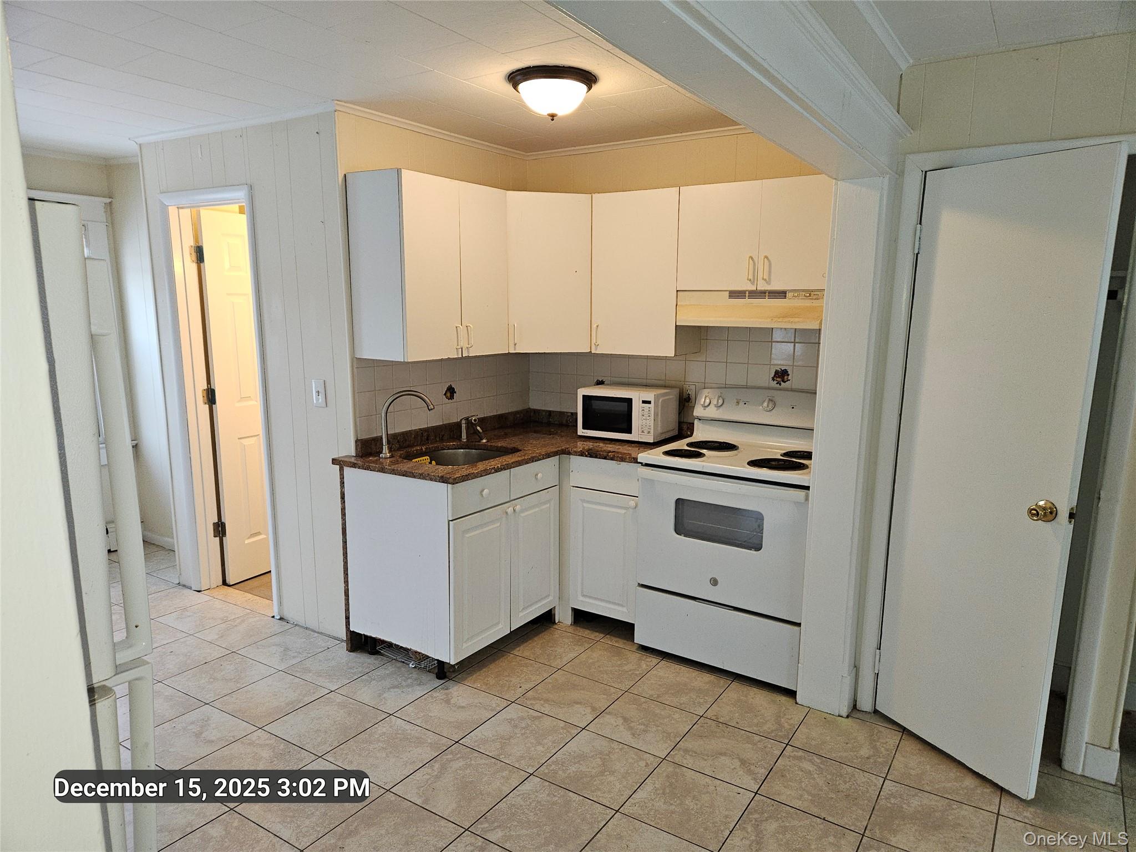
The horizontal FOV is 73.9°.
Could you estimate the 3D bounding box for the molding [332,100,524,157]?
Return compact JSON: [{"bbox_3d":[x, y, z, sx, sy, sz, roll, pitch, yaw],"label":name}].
[{"bbox_3d":[-0.572,-1.400,3.641,0.036,0.042,1.370,6,11,32],"label":"molding"}]

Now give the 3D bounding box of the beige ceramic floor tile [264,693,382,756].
[{"bbox_3d":[-0.907,1.121,2.844,0.330,0.010,0.330,6,11,32],"label":"beige ceramic floor tile"}]

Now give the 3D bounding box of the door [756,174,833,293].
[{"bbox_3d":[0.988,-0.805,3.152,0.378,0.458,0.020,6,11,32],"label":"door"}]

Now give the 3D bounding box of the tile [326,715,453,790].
[{"bbox_3d":[-0.637,1.169,2.712,0.333,0.010,0.333,6,11,33],"label":"tile"}]

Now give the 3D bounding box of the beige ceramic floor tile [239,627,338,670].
[{"bbox_3d":[-1.304,1.034,3.540,0.332,0.010,0.332,6,11,33],"label":"beige ceramic floor tile"}]

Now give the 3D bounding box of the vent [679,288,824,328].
[{"bbox_3d":[0.878,-0.530,3.403,0.755,0.162,0.448,6,11,33],"label":"vent"}]

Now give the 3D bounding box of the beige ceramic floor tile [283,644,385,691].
[{"bbox_3d":[-1.025,1.068,3.359,0.334,0.010,0.334,6,11,32],"label":"beige ceramic floor tile"}]

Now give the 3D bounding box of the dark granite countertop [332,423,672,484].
[{"bbox_3d":[-0.193,0.118,3.631,1.095,0.032,1.420,6,11,32],"label":"dark granite countertop"}]

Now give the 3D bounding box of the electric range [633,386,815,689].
[{"bbox_3d":[0.800,0.454,3.432,0.760,1.162,0.704,6,11,32],"label":"electric range"}]

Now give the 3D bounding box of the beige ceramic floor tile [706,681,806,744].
[{"bbox_3d":[0.759,1.135,2.996,0.333,0.010,0.333,6,11,33],"label":"beige ceramic floor tile"}]

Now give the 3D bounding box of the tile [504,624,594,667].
[{"bbox_3d":[-0.087,1.044,3.553,0.332,0.010,0.332,6,11,33],"label":"tile"}]

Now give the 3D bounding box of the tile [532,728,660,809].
[{"bbox_3d":[0.108,1.189,2.624,0.333,0.010,0.333,6,11,33],"label":"tile"}]

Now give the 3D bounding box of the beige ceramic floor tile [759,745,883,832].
[{"bbox_3d":[0.860,1.213,2.545,0.332,0.010,0.332,6,11,33],"label":"beige ceramic floor tile"}]

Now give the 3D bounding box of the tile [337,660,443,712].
[{"bbox_3d":[-0.727,1.079,3.119,0.330,0.010,0.330,6,11,32],"label":"tile"}]

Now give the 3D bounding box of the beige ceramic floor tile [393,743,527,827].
[{"bbox_3d":[-0.357,1.201,2.535,0.334,0.010,0.334,6,11,32],"label":"beige ceramic floor tile"}]

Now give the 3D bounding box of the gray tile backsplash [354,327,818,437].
[{"bbox_3d":[0.169,-0.201,3.403,1.815,0.530,1.325,6,11,33],"label":"gray tile backsplash"}]

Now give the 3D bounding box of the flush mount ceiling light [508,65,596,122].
[{"bbox_3d":[-0.058,-1.205,2.790,0.330,0.148,0.330,1,9,0],"label":"flush mount ceiling light"}]

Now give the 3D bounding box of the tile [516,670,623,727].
[{"bbox_3d":[0.011,1.115,3.095,0.334,0.010,0.334,6,11,32],"label":"tile"}]

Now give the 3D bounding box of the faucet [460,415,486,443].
[{"bbox_3d":[-0.470,0.011,3.782,0.130,0.135,0.090,6,11,33],"label":"faucet"}]

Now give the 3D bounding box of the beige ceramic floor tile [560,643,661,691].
[{"bbox_3d":[0.196,1.072,3.378,0.334,0.010,0.334,6,11,32],"label":"beige ceramic floor tile"}]

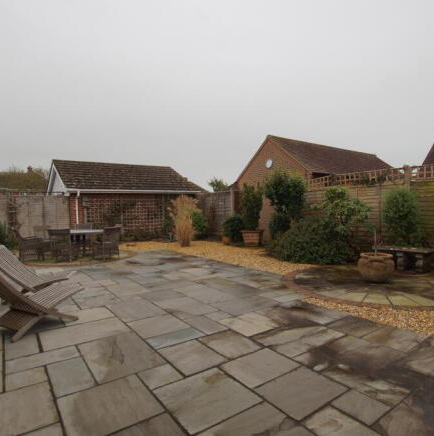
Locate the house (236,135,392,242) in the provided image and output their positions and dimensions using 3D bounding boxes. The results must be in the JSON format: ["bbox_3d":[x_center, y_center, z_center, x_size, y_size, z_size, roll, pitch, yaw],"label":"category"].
[{"bbox_3d":[4.950,-1.123,12.900,8.100,4.000,3.800,-2,2,-36],"label":"house"}]

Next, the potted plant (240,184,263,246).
[{"bbox_3d":[1.236,-0.087,10.350,0.780,2.160,0.760,0,2,18],"label":"potted plant"}]

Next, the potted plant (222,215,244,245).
[{"bbox_3d":[0.588,0.417,11.050,0.750,1.120,0.800,-1,2,0],"label":"potted plant"}]

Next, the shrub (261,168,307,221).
[{"bbox_3d":[2.132,-0.742,9.200,1.400,1.620,1.300,-1,1,12],"label":"shrub"}]

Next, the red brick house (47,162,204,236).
[{"bbox_3d":[-4.900,-0.863,14.800,5.900,3.550,6.100,-2,2,-36],"label":"red brick house"}]

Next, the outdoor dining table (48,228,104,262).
[{"bbox_3d":[-4.340,0.833,8.941,1.500,0.760,1.500,-2,2,-26],"label":"outdoor dining table"}]

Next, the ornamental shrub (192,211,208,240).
[{"bbox_3d":[-0.791,0.306,12.800,0.800,1.260,0.750,-2,2,-36],"label":"ornamental shrub"}]

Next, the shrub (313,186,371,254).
[{"bbox_3d":[3.210,0.135,7.450,1.250,1.860,1.400,-2,2,-36],"label":"shrub"}]

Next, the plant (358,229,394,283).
[{"bbox_3d":[2.882,0.662,5.280,0.600,0.950,0.600,-1,2,0],"label":"plant"}]

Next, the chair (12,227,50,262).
[{"bbox_3d":[-5.484,0.755,8.538,0.700,0.970,0.620,-2,1,-16],"label":"chair"}]

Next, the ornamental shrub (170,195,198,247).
[{"bbox_3d":[-1.243,0.152,10.777,1.050,1.950,1.000,-1,1,0],"label":"ornamental shrub"}]

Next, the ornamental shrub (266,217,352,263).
[{"bbox_3d":[2.419,0.582,7.700,2.000,1.200,1.600,0,2,37],"label":"ornamental shrub"}]

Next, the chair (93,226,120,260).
[{"bbox_3d":[-3.021,0.673,8.000,0.640,0.870,0.620,0,2,18],"label":"chair"}]

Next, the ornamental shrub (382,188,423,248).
[{"bbox_3d":[4.203,0.182,6.600,0.820,1.800,0.860,-2,2,-36],"label":"ornamental shrub"}]

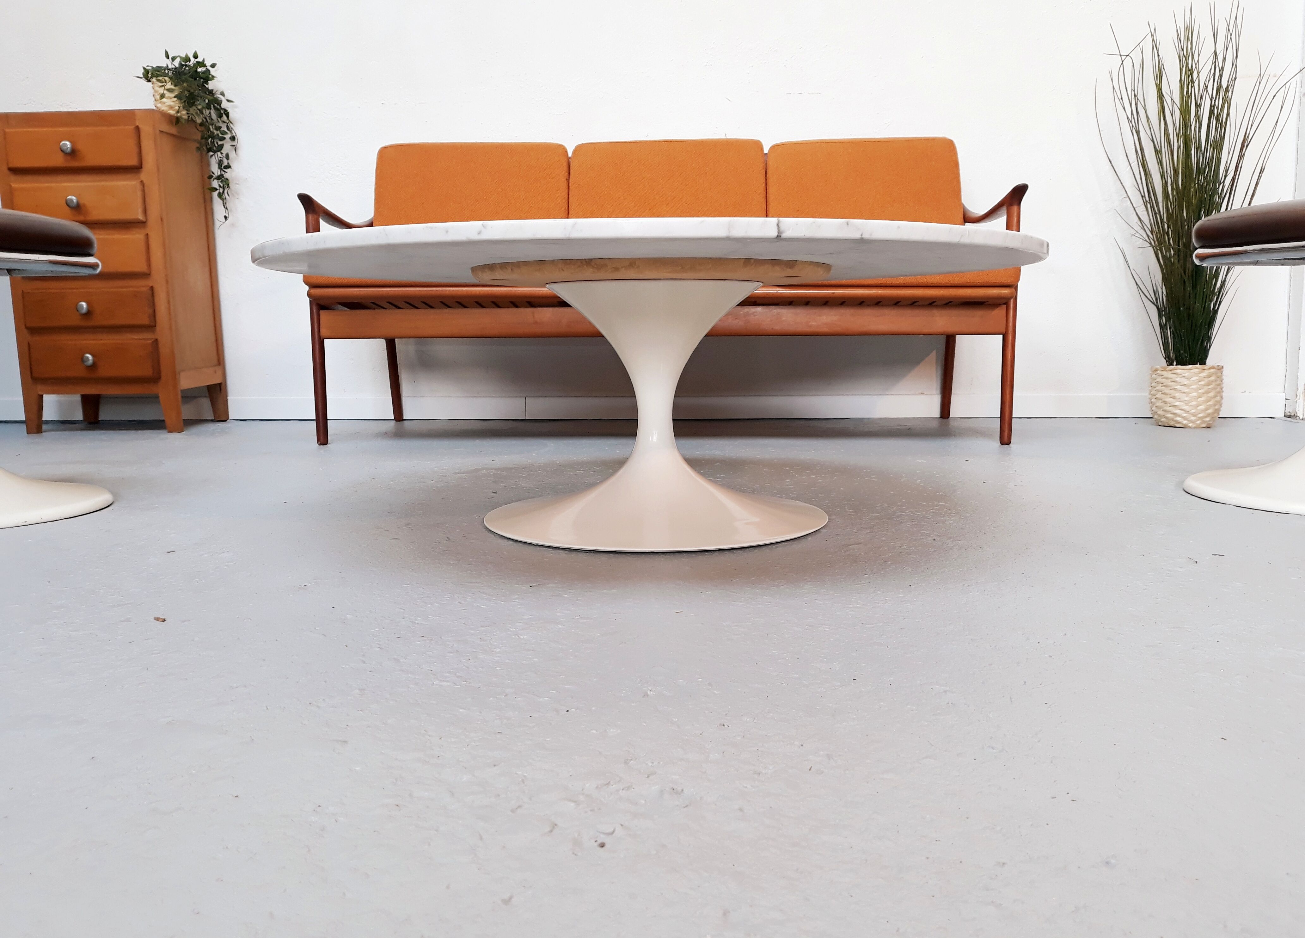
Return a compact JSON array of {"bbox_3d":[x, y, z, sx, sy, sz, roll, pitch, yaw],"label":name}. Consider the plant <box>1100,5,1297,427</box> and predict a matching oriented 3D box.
[{"bbox_3d":[1.512,-0.687,2.809,0.557,1.137,0.507,0,8,3],"label":"plant"}]

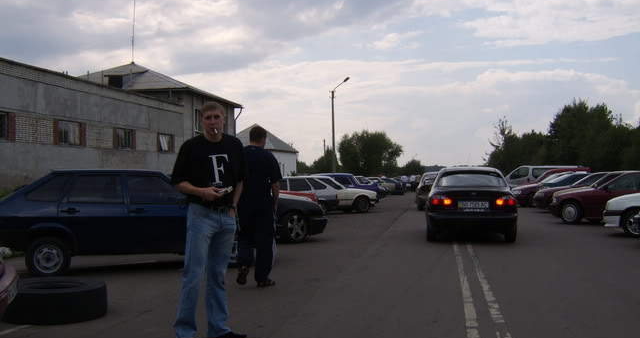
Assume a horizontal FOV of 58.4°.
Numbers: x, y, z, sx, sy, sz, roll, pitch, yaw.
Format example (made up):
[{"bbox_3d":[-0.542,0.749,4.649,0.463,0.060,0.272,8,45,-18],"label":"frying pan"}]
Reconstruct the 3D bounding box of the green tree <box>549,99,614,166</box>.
[{"bbox_3d":[22.700,-1.900,50.000,6.000,8.200,5.800,0,-1,0],"label":"green tree"}]

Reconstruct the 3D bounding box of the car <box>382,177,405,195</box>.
[{"bbox_3d":[4.600,1.350,46.300,4.200,1.410,1.680,0,-1,12],"label":"car"}]

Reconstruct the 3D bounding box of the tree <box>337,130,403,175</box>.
[{"bbox_3d":[6.900,-1.300,80.000,9.100,8.100,8.500,0,-1,0],"label":"tree"}]

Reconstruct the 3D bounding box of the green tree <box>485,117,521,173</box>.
[{"bbox_3d":[19.100,-1.470,60.000,3.900,7.700,3.900,0,-1,0],"label":"green tree"}]

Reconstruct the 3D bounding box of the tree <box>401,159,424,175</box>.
[{"bbox_3d":[17.800,0.850,110.000,4.700,5.100,4.600,0,-1,0],"label":"tree"}]

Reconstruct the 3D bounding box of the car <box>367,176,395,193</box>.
[{"bbox_3d":[3.300,1.230,41.000,4.200,1.410,1.680,0,-1,12],"label":"car"}]

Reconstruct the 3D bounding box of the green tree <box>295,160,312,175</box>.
[{"bbox_3d":[-2.450,0.800,85.000,3.000,4.200,3.000,0,-1,0],"label":"green tree"}]

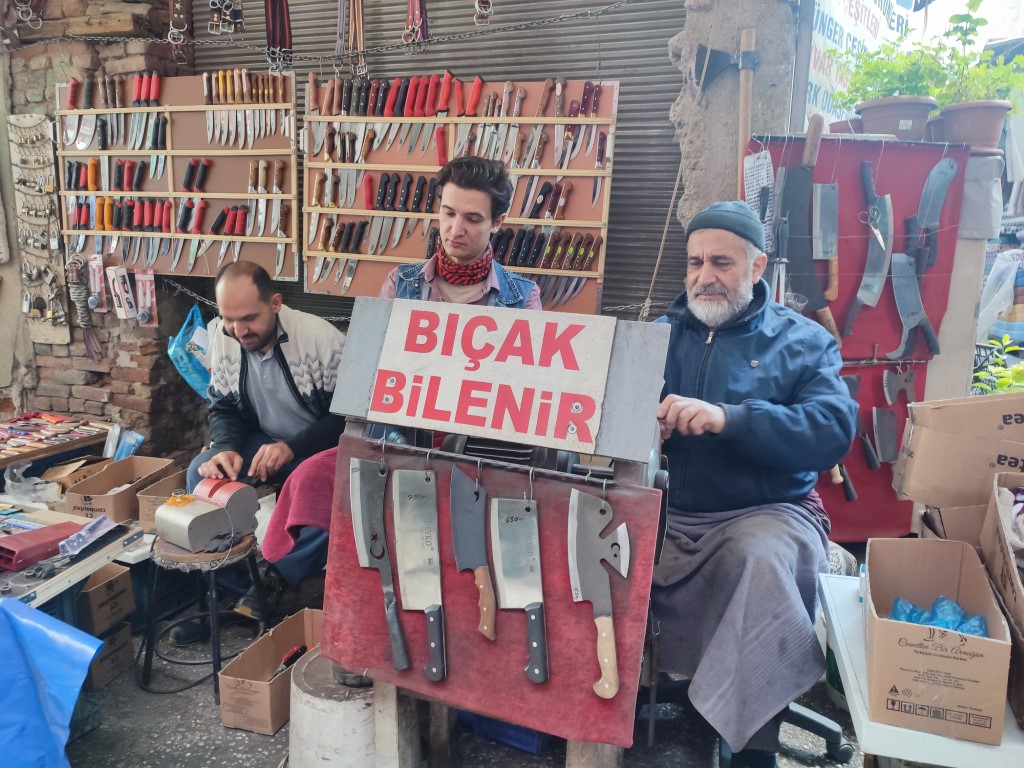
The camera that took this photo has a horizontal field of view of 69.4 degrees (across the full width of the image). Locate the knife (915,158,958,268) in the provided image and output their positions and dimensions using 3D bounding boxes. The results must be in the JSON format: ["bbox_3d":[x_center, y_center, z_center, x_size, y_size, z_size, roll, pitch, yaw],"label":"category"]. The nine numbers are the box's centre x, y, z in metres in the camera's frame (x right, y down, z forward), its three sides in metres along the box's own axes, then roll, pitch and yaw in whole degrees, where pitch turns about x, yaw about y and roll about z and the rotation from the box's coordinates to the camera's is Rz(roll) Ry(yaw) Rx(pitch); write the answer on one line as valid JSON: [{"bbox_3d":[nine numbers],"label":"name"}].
[{"bbox_3d":[1.239,-0.501,2.165,0.110,0.305,0.025,-2,13,-12],"label":"knife"}]

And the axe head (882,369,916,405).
[{"bbox_3d":[1.164,0.011,2.217,0.095,0.111,0.015,2,8,13],"label":"axe head"}]

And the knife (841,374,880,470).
[{"bbox_3d":[1.077,0.116,2.271,0.073,0.340,0.025,-24,16,-6],"label":"knife"}]

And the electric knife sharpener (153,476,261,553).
[{"bbox_3d":[-0.864,0.366,2.103,0.200,0.150,0.210,8,11,35],"label":"electric knife sharpener"}]

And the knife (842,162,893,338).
[{"bbox_3d":[0.992,-0.373,2.064,0.110,0.490,0.030,2,9,7],"label":"knife"}]

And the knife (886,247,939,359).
[{"bbox_3d":[1.183,-0.222,2.217,0.130,0.363,0.030,-27,17,-5],"label":"knife"}]

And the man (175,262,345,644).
[{"bbox_3d":[-0.772,0.181,2.275,0.540,1.091,0.700,6,14,22],"label":"man"}]

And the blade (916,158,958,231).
[{"bbox_3d":[1.235,-0.552,2.153,0.093,0.206,0.015,7,11,-13],"label":"blade"}]

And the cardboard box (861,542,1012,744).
[{"bbox_3d":[0.659,0.387,1.189,0.155,0.145,0.400,4,7,23],"label":"cardboard box"}]

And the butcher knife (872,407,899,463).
[{"bbox_3d":[1.175,0.206,2.313,0.075,0.297,0.025,-14,15,-9],"label":"butcher knife"}]

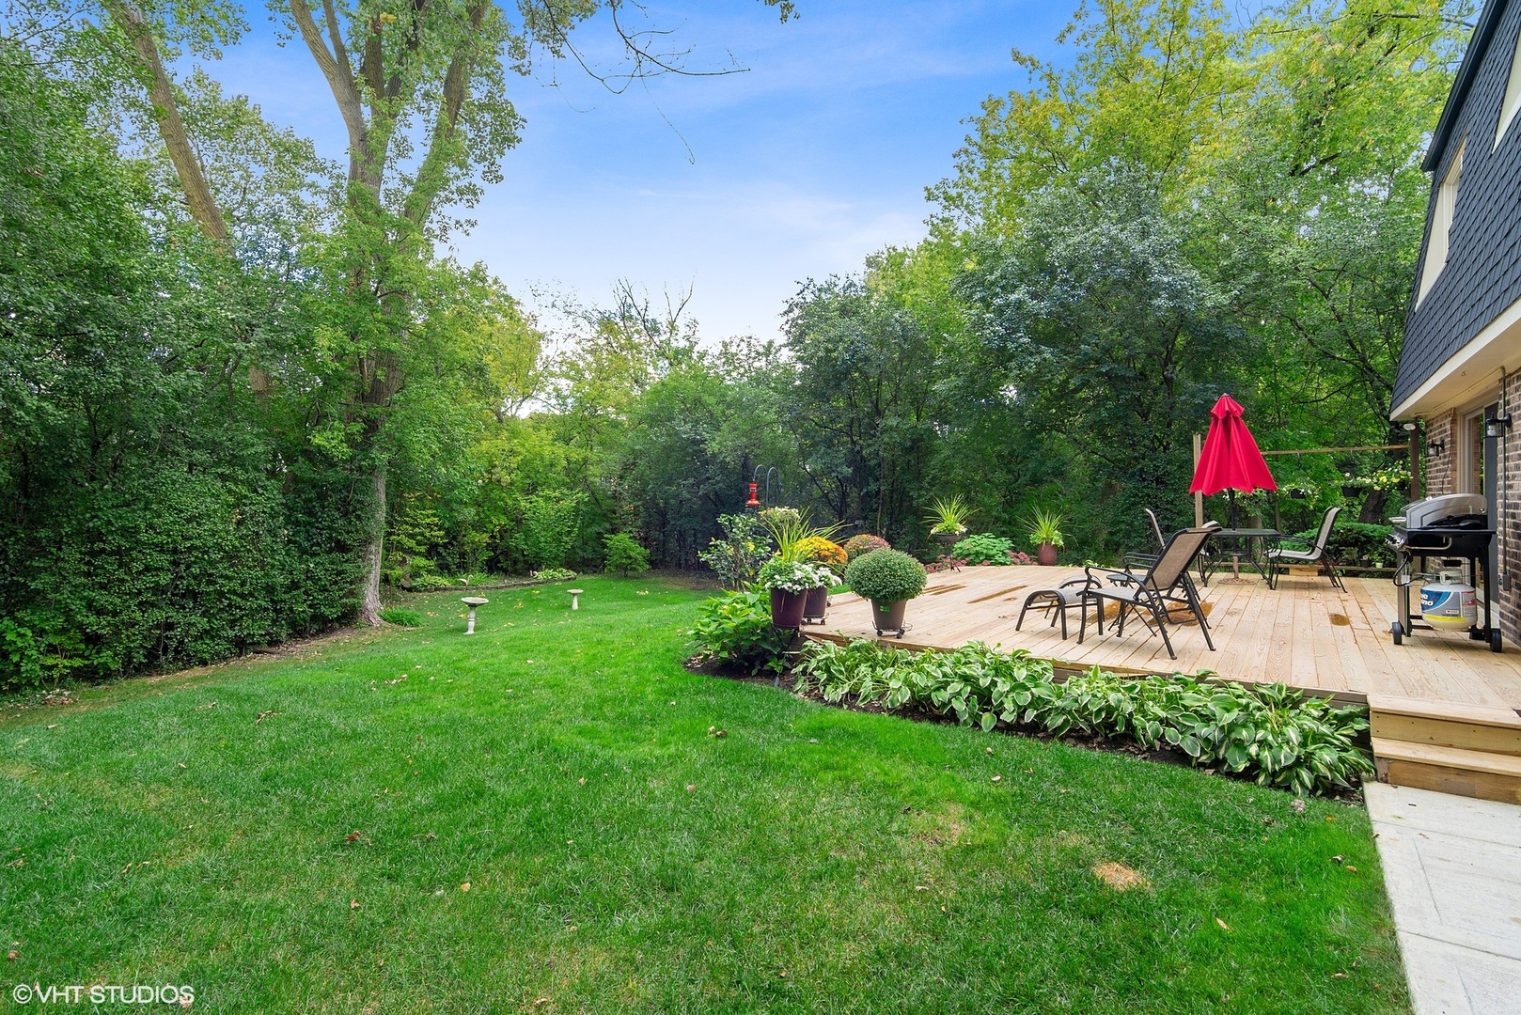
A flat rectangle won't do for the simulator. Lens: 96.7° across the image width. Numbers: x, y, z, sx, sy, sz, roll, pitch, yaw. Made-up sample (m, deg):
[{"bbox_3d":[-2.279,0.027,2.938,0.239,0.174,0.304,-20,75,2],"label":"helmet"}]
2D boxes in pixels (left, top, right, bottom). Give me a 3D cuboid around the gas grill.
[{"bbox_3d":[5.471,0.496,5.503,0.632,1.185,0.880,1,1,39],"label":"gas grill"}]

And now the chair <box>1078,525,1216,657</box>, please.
[{"bbox_3d":[2.987,0.617,5.302,0.600,0.950,0.790,-1,1,-40],"label":"chair"}]

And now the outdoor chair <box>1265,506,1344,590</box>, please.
[{"bbox_3d":[7.006,0.514,8.760,0.780,1.030,0.580,1,1,29],"label":"outdoor chair"}]

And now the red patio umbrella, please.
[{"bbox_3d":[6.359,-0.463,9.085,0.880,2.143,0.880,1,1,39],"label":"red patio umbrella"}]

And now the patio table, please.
[{"bbox_3d":[6.417,0.673,9.084,0.960,0.700,0.960,1,1,30],"label":"patio table"}]

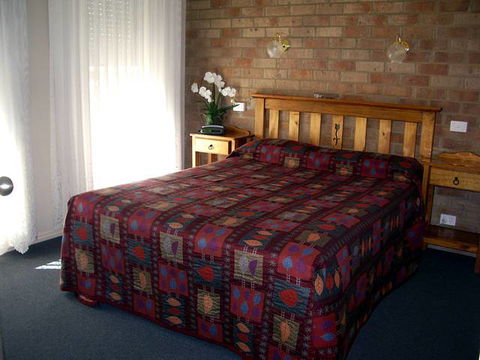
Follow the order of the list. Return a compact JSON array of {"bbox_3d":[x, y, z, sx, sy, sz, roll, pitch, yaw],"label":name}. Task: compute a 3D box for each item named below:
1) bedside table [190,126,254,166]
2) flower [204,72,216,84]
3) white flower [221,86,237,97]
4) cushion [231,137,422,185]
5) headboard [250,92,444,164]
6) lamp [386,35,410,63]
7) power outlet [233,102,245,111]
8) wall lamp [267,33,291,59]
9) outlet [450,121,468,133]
[{"bbox_3d":[-0.173,-0.086,4.559,0.492,0.808,0.330,10,16,31],"label":"bedside table"},{"bbox_3d":[-0.274,-0.928,4.440,0.105,0.105,0.060,5,14,14],"label":"flower"},{"bbox_3d":[-0.103,-0.793,4.361,0.135,0.095,0.070,5,14,15],"label":"white flower"},{"bbox_3d":[0.653,-0.175,3.920,1.605,0.183,0.340,10,16,31],"label":"cushion"},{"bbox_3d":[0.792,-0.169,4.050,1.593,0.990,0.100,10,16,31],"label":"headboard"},{"bbox_3d":[1.184,-0.959,3.548,0.140,0.205,0.255,10,16,31],"label":"lamp"},{"bbox_3d":[-0.007,-0.678,4.524,0.115,0.073,0.012,10,16,31],"label":"power outlet"},{"bbox_3d":[0.332,-1.124,4.056,0.140,0.205,0.255,10,16,31],"label":"wall lamp"},{"bbox_3d":[1.607,-0.388,3.557,0.115,0.073,0.012,10,16,31],"label":"outlet"}]

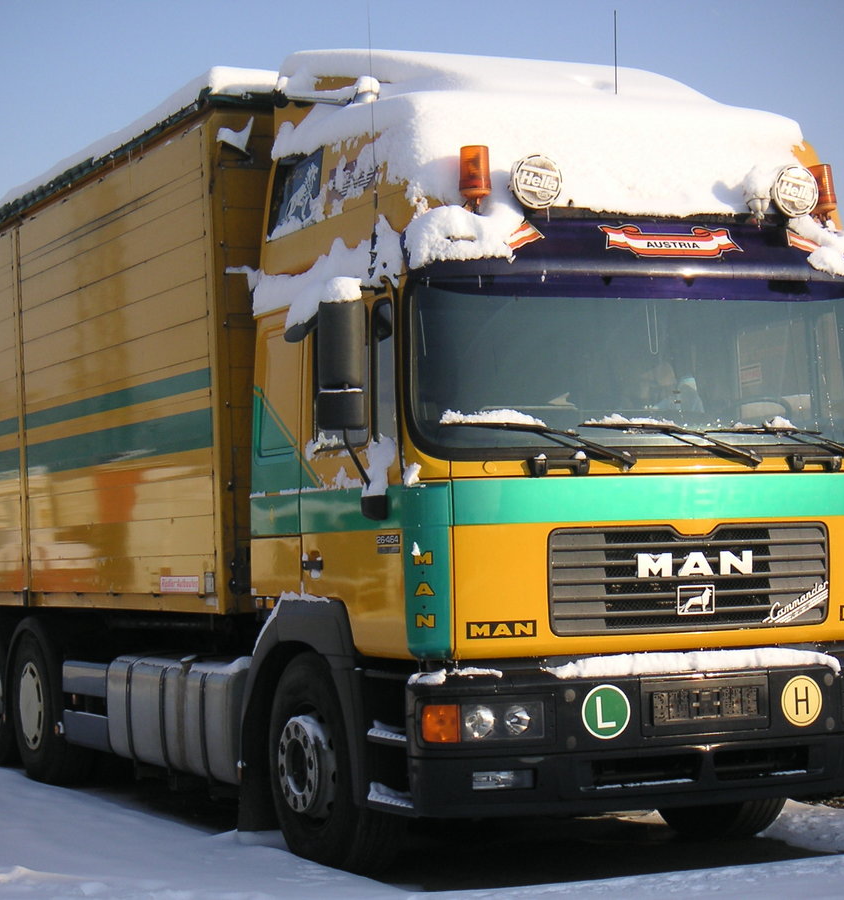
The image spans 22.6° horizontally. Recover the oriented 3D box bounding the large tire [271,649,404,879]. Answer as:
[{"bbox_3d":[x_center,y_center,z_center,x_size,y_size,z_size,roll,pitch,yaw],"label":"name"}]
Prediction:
[{"bbox_3d":[-0.396,1.451,9.738,0.310,1.035,1.035,0,-3,-26],"label":"large tire"}]

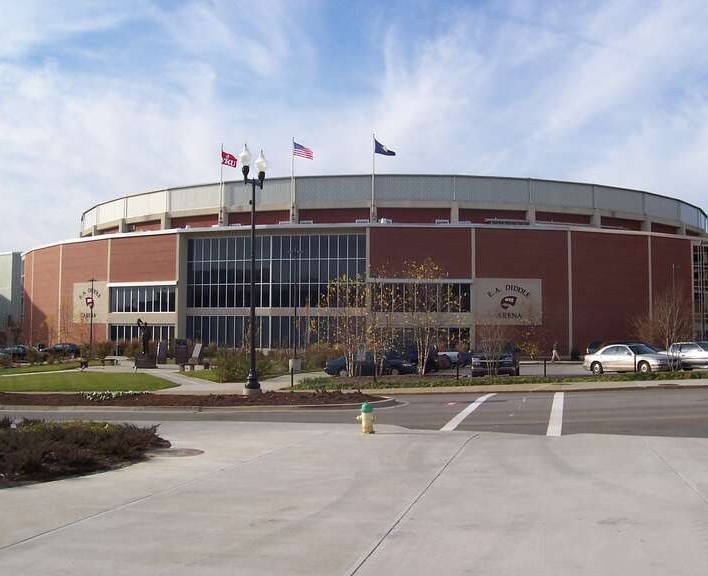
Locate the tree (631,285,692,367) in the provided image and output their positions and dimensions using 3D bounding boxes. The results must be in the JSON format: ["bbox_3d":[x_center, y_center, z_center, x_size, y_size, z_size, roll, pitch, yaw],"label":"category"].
[{"bbox_3d":[14.183,1.787,37.765,2.800,3.950,2.700,0,-3,0],"label":"tree"}]

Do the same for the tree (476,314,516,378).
[{"bbox_3d":[6.093,2.537,35.600,1.700,2.600,1.650,0,-3,0],"label":"tree"}]

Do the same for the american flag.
[{"bbox_3d":[-5.352,-14.572,87.000,2.200,1.900,0.500,1,-4,-11],"label":"american flag"}]

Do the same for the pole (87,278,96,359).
[{"bbox_3d":[-23.736,2.735,73.964,0.900,7.200,0.400,1,-3,-6],"label":"pole"}]

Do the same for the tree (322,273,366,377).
[{"bbox_3d":[-0.419,1.610,36.200,1.900,4.550,1.900,0,-3,0],"label":"tree"}]

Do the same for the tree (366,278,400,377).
[{"bbox_3d":[1.301,1.830,36.200,1.500,4.300,1.500,0,-3,0],"label":"tree"}]

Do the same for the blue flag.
[{"bbox_3d":[3.300,-14.719,86.000,2.200,1.800,0.500,1,-4,-11],"label":"blue flag"}]

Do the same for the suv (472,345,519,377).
[{"bbox_3d":[7.365,3.817,42.850,1.820,1.680,4.500,0,-3,-1],"label":"suv"}]

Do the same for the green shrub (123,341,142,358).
[{"bbox_3d":[-17.539,4.870,65.000,1.600,1.400,1.500,0,-3,0],"label":"green shrub"}]

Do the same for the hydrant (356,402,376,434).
[{"bbox_3d":[0.282,2.930,18.500,0.450,0.720,0.400,0,-3,-3],"label":"hydrant"}]

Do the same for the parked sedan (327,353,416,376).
[{"bbox_3d":[0.879,4.152,43.830,4.900,1.380,1.800,0,-3,0],"label":"parked sedan"}]

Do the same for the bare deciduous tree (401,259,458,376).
[{"bbox_3d":[3.348,1.308,36.400,2.450,5.200,2.400,0,-3,0],"label":"bare deciduous tree"}]

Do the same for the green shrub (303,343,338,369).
[{"bbox_3d":[-2.182,4.403,53.331,2.300,1.720,2.100,0,-3,0],"label":"green shrub"}]

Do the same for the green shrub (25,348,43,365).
[{"bbox_3d":[-23.364,4.994,59.802,1.300,1.170,1.250,0,-3,0],"label":"green shrub"}]

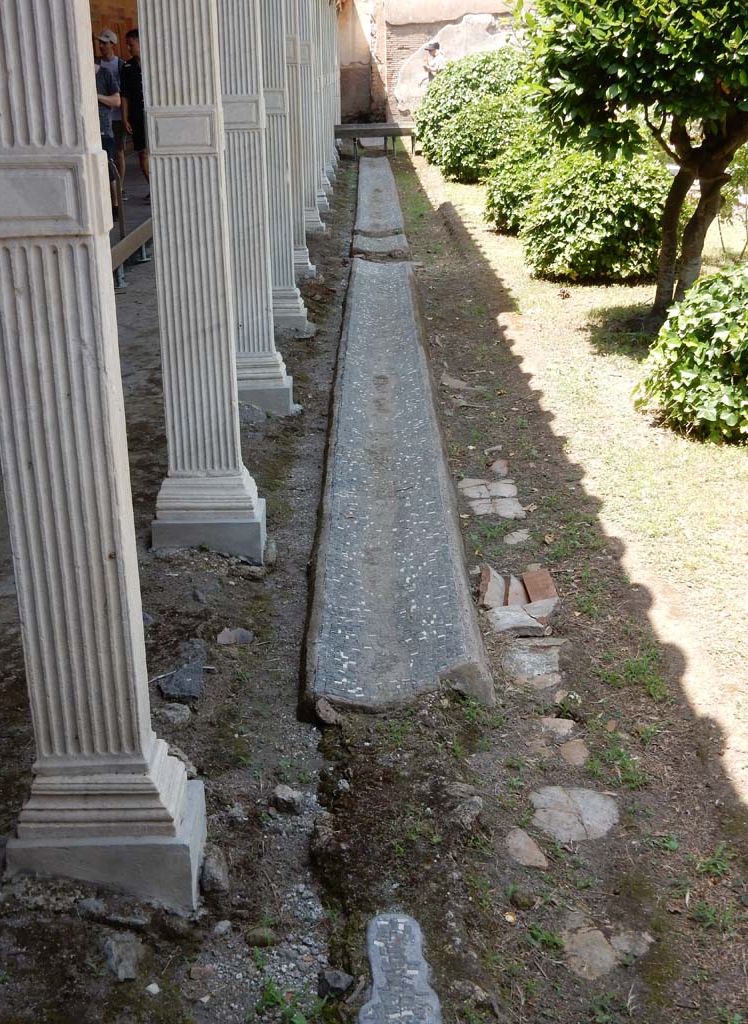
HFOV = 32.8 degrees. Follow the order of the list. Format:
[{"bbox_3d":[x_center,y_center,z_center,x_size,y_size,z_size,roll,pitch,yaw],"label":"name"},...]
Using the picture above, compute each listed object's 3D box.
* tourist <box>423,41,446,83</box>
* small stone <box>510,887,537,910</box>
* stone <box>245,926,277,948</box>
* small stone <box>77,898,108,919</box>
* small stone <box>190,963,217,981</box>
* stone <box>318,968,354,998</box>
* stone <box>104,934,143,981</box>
[{"bbox_3d":[1.260,-9.050,27.000,0.480,1.700,0.500,-7,21,-17],"label":"tourist"},{"bbox_3d":[0.289,0.752,2.458,0.046,0.027,0.038,-1,19,0],"label":"small stone"},{"bbox_3d":[-0.208,0.778,2.327,0.056,0.033,0.042,-1,19,0],"label":"stone"},{"bbox_3d":[-0.519,0.731,2.352,0.050,0.023,0.033,-1,19,0],"label":"small stone"},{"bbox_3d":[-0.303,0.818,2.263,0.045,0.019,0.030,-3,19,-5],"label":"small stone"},{"bbox_3d":[-0.065,0.821,2.214,0.060,0.036,0.042,4,20,14],"label":"stone"},{"bbox_3d":[-0.449,0.785,2.250,0.056,0.042,0.095,0,19,3],"label":"stone"}]

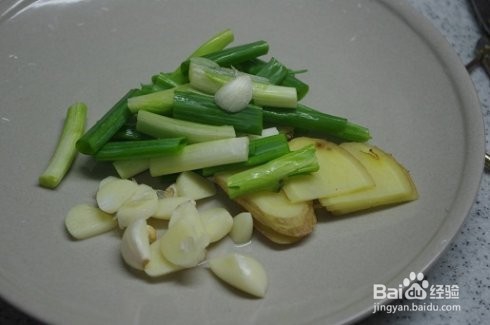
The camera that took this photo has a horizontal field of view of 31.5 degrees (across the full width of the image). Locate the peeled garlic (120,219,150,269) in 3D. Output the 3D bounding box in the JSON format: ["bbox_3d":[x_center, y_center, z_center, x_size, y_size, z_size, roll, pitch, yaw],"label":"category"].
[{"bbox_3d":[-0.049,0.037,0.395,0.013,0.013,0.023,-7,53,-9],"label":"peeled garlic"}]

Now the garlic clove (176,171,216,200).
[{"bbox_3d":[-0.022,0.010,0.383,0.018,0.007,0.011,9,49,9],"label":"garlic clove"}]

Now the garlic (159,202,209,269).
[{"bbox_3d":[-0.027,0.032,0.392,0.019,0.010,0.028,9,79,13],"label":"garlic"}]

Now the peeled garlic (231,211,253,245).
[{"bbox_3d":[-0.001,0.028,0.366,0.009,0.009,0.013,15,51,14],"label":"peeled garlic"}]

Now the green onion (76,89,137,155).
[{"bbox_3d":[-0.068,-0.022,0.442,0.009,0.009,0.041,26,57,18],"label":"green onion"}]

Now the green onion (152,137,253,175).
[{"bbox_3d":[-0.021,-0.003,0.421,0.047,0.010,0.011,-10,50,-10],"label":"green onion"}]

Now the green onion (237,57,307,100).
[{"bbox_3d":[0.014,-0.045,0.461,0.040,0.009,0.011,22,55,21],"label":"green onion"}]

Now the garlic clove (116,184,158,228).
[{"bbox_3d":[-0.050,0.021,0.409,0.020,0.012,0.015,-34,54,-11],"label":"garlic clove"}]

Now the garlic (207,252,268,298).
[{"bbox_3d":[-0.003,0.051,0.389,0.027,0.012,0.014,28,53,17],"label":"garlic"}]

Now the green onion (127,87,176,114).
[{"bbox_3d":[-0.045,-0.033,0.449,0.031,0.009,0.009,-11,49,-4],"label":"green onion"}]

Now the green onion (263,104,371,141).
[{"bbox_3d":[0.034,-0.020,0.438,0.058,0.009,0.010,11,51,8],"label":"green onion"}]

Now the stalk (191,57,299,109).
[{"bbox_3d":[-0.001,-0.040,0.442,0.057,0.011,0.011,14,52,13],"label":"stalk"}]

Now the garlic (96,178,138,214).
[{"bbox_3d":[-0.059,0.015,0.409,0.019,0.009,0.016,-27,56,-20],"label":"garlic"}]

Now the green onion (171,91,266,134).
[{"bbox_3d":[-0.013,-0.025,0.431,0.044,0.008,0.012,12,49,5],"label":"green onion"}]

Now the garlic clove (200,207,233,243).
[{"bbox_3d":[-0.013,0.028,0.403,0.017,0.010,0.015,-32,54,-21],"label":"garlic clove"}]

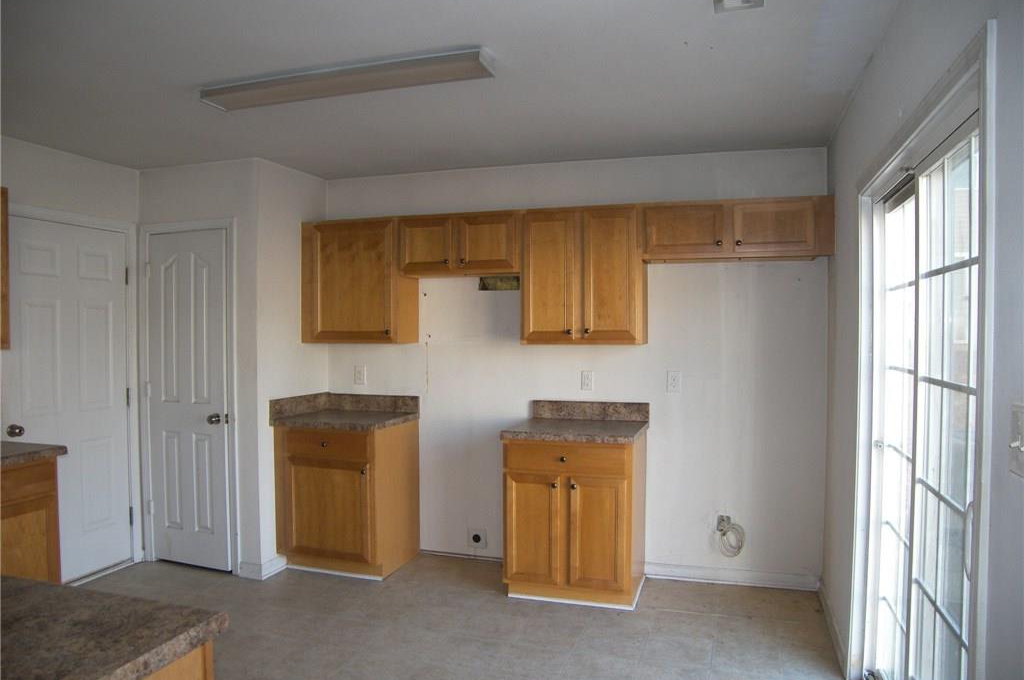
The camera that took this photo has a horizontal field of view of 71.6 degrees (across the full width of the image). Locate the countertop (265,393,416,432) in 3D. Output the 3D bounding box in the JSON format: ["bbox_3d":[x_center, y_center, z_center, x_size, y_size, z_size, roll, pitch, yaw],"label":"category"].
[{"bbox_3d":[-1.006,0.440,4.382,0.690,0.146,0.630,0,1,17],"label":"countertop"}]

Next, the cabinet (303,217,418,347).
[{"bbox_3d":[-0.968,-0.363,4.515,0.672,0.760,0.323,0,1,17],"label":"cabinet"}]

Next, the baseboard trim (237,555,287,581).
[{"bbox_3d":[-1.503,1.354,4.263,0.192,0.085,0.204,0,2,17],"label":"baseboard trim"}]

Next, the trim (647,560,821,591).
[{"bbox_3d":[1.245,1.346,4.049,0.949,0.085,0.022,0,2,17],"label":"trim"}]

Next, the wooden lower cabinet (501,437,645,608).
[{"bbox_3d":[0.375,0.961,4.002,0.688,0.877,0.612,0,2,17],"label":"wooden lower cabinet"}]

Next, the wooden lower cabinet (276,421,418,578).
[{"bbox_3d":[-1.009,0.952,4.437,0.672,0.877,0.612,0,2,17],"label":"wooden lower cabinet"}]

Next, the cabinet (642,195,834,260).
[{"bbox_3d":[1.203,-0.581,3.851,0.966,0.300,0.315,0,2,17],"label":"cabinet"}]

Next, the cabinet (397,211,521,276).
[{"bbox_3d":[-0.277,-0.563,4.293,0.777,0.352,0.323,0,1,17],"label":"cabinet"}]

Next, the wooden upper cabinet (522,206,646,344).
[{"bbox_3d":[0.421,-0.355,4.104,0.674,0.762,0.315,0,2,17],"label":"wooden upper cabinet"}]

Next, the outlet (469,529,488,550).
[{"bbox_3d":[-0.215,1.260,4.471,0.120,0.120,0.020,0,1,17],"label":"outlet"}]

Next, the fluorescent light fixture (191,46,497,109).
[{"bbox_3d":[-0.668,-0.999,2.749,1.220,0.052,0.165,0,1,17],"label":"fluorescent light fixture"}]

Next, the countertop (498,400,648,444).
[{"bbox_3d":[0.371,0.451,3.979,0.714,0.145,0.628,0,2,17],"label":"countertop"}]

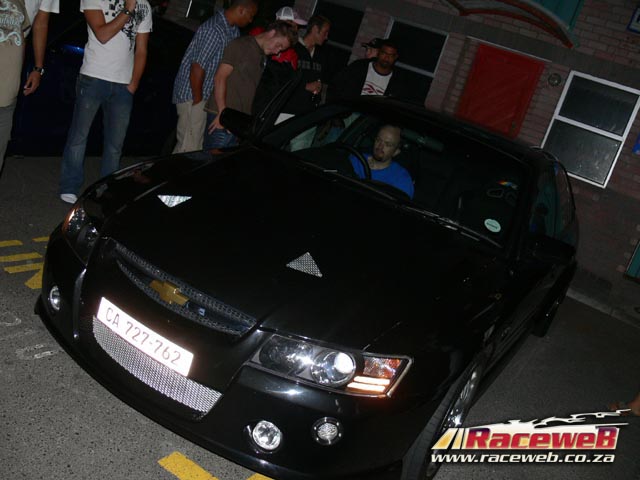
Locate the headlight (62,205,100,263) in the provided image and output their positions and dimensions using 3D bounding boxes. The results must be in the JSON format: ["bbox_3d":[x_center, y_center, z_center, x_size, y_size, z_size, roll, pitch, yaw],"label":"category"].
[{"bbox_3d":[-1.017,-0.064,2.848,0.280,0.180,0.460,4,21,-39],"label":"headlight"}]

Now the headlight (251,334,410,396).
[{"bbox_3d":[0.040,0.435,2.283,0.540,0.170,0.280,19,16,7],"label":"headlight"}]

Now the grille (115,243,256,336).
[{"bbox_3d":[-0.563,0.191,2.453,0.770,0.125,0.110,26,18,26],"label":"grille"}]

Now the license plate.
[{"bbox_3d":[-0.647,0.350,2.364,0.495,0.105,0.020,25,18,26],"label":"license plate"}]

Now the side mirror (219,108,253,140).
[{"bbox_3d":[-0.529,-0.732,4.100,0.215,0.150,0.115,17,16,-1],"label":"side mirror"}]

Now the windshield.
[{"bbox_3d":[0.475,-0.462,3.745,1.460,0.160,0.760,25,48,26],"label":"windshield"}]

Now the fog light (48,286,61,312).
[{"bbox_3d":[-1.118,0.251,2.730,0.105,0.105,0.060,29,20,35],"label":"fog light"}]

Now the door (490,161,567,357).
[{"bbox_3d":[1.238,0.095,3.805,0.250,1.060,1.150,25,18,26],"label":"door"}]

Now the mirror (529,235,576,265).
[{"bbox_3d":[1.165,0.055,3.272,0.215,0.145,0.115,26,18,26],"label":"mirror"}]

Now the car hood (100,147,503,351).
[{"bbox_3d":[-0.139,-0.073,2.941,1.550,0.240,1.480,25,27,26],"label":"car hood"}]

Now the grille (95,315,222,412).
[{"bbox_3d":[-0.655,0.459,2.447,0.690,0.150,0.090,25,18,26],"label":"grille"}]

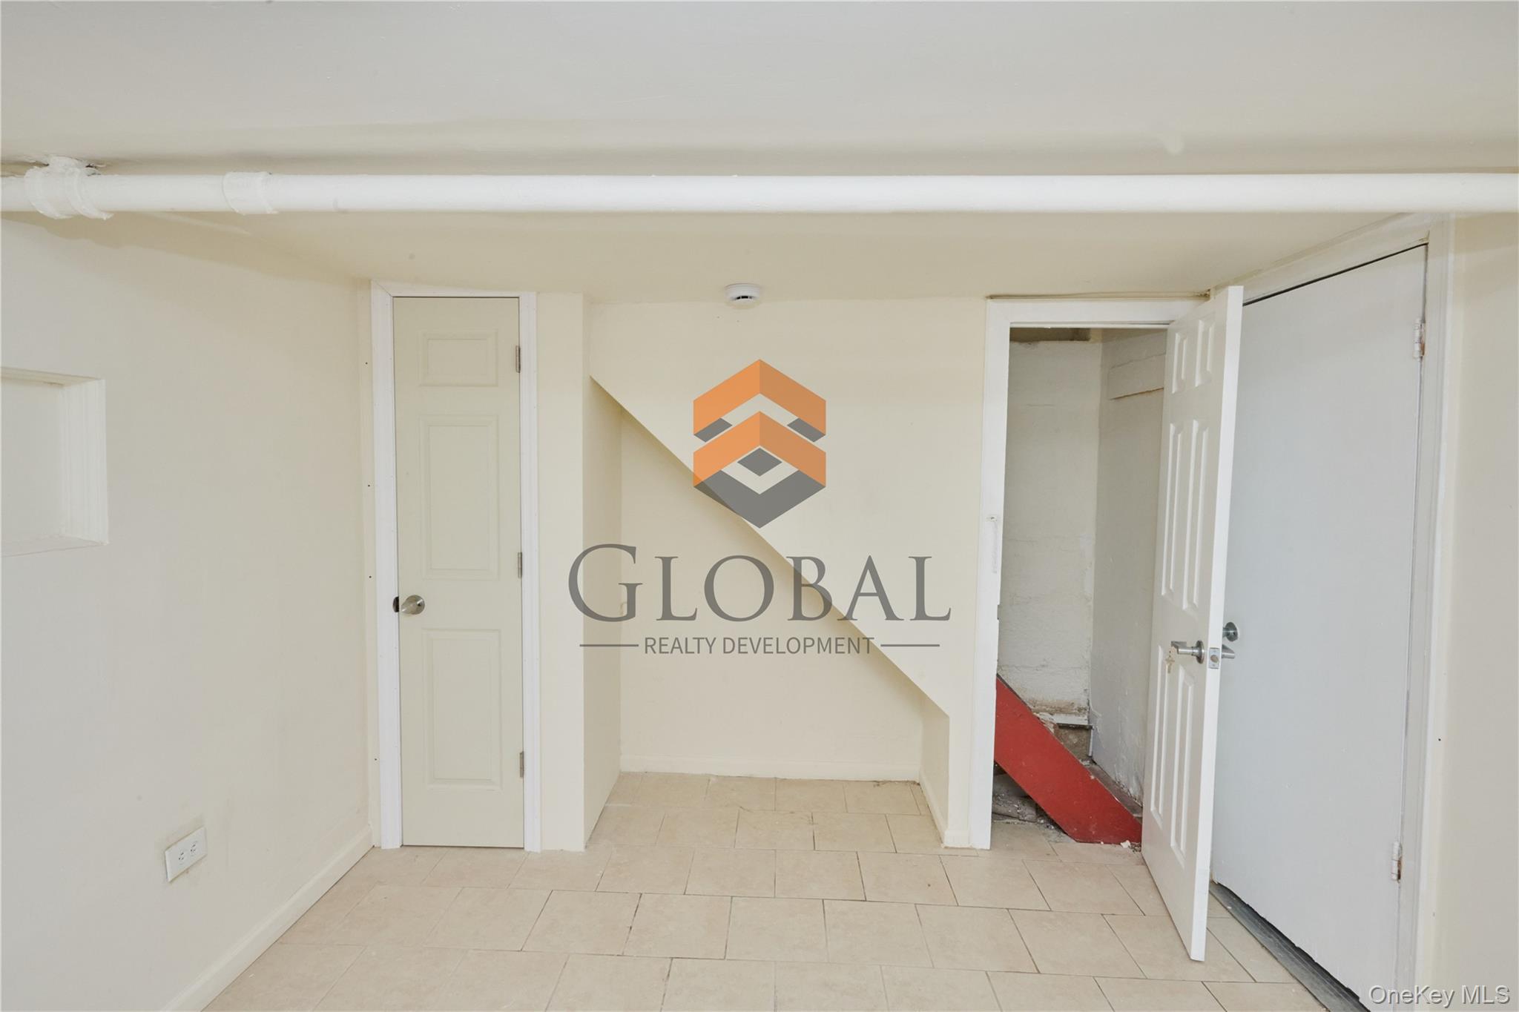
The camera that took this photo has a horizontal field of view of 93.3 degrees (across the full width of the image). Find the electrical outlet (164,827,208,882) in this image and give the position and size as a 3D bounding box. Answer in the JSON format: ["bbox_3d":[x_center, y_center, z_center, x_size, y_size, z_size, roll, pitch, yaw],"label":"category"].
[{"bbox_3d":[-1.455,0.888,1.830,0.008,0.077,0.118,1,3,2],"label":"electrical outlet"}]

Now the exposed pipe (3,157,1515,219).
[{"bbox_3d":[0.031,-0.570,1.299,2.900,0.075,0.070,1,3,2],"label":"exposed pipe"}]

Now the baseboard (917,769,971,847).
[{"bbox_3d":[0.761,1.247,3.005,0.110,0.078,0.565,1,3,2],"label":"baseboard"}]

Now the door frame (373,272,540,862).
[{"bbox_3d":[-1.093,0.239,2.658,0.600,2.085,0.120,1,3,0],"label":"door frame"}]

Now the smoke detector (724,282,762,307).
[{"bbox_3d":[-0.056,-0.726,2.482,0.132,0.050,0.132,1,3,2],"label":"smoke detector"}]

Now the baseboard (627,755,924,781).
[{"bbox_3d":[0.038,1.221,3.316,1.385,0.080,0.015,1,3,2],"label":"baseboard"}]

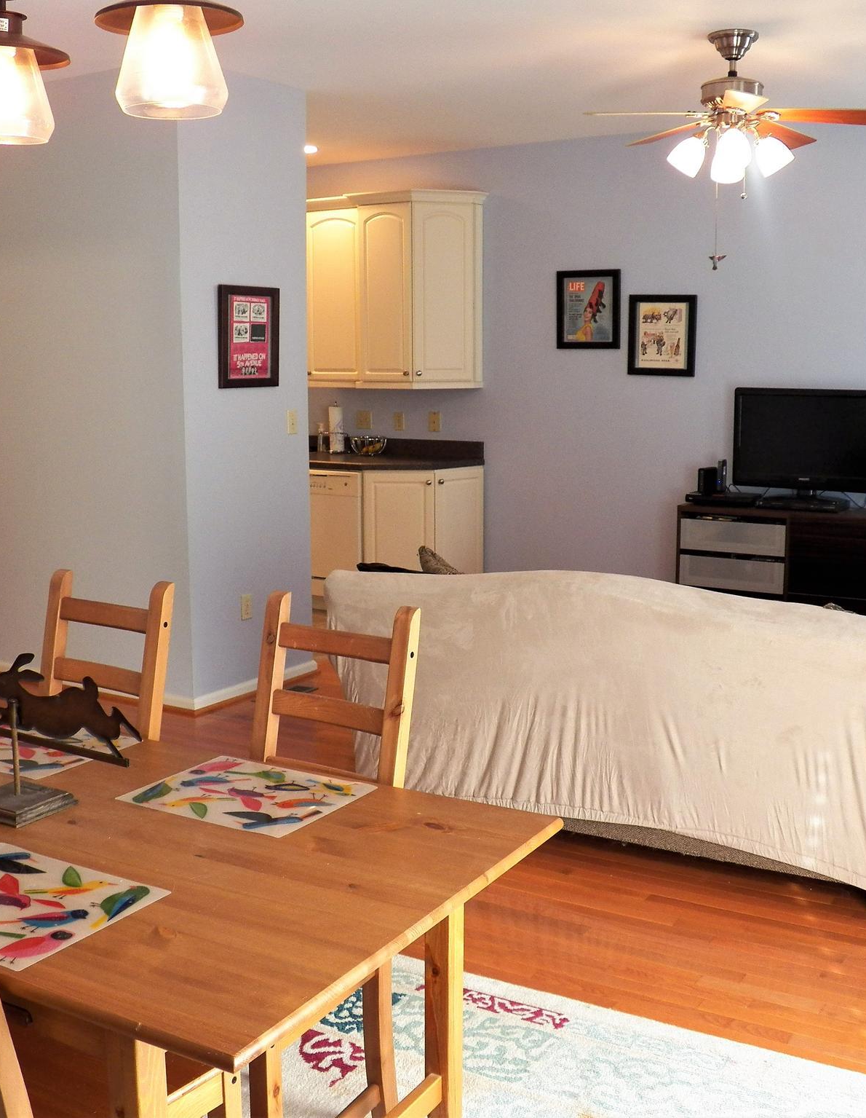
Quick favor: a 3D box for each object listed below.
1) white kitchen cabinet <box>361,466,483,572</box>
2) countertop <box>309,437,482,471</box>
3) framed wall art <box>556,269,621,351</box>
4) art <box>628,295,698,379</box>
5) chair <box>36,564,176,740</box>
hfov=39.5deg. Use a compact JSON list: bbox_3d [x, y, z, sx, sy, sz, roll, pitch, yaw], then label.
[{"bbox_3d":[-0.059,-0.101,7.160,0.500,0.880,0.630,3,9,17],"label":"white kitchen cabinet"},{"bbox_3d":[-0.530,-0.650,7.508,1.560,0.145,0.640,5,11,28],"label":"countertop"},{"bbox_3d":[0.880,-1.413,6.832,0.365,0.435,0.025,5,10,27],"label":"framed wall art"},{"bbox_3d":[1.287,-1.249,6.763,0.385,0.445,0.025,5,11,28],"label":"art"},{"bbox_3d":[-0.841,0.593,2.651,0.420,1.040,0.480,5,11,28],"label":"chair"}]

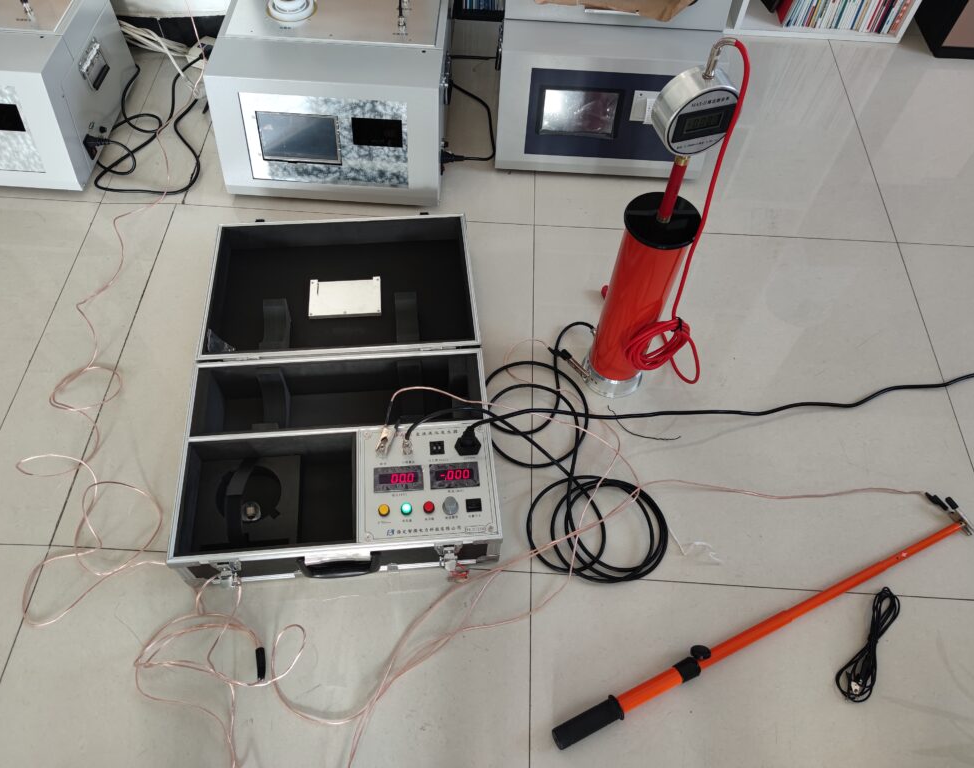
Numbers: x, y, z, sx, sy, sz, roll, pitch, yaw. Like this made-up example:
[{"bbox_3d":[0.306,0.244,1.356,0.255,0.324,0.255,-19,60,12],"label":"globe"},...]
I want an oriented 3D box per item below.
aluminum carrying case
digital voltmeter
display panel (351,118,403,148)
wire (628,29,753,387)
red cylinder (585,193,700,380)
[{"bbox_3d":[-0.258,-0.012,1.351,0.505,0.118,0.718,-3,58,-4],"label":"aluminum carrying case"},{"bbox_3d":[0.263,-0.341,0.926,0.100,0.100,0.043,-13,59,-10],"label":"digital voltmeter"},{"bbox_3d":[-0.226,-0.522,1.534,0.104,0.058,0.012,2,41,0],"label":"display panel"},{"bbox_3d":[0.309,-0.168,1.082,0.140,0.650,0.105,17,59,9],"label":"wire"},{"bbox_3d":[0.252,-0.138,1.254,0.115,0.391,0.115,4,58,-1],"label":"red cylinder"}]

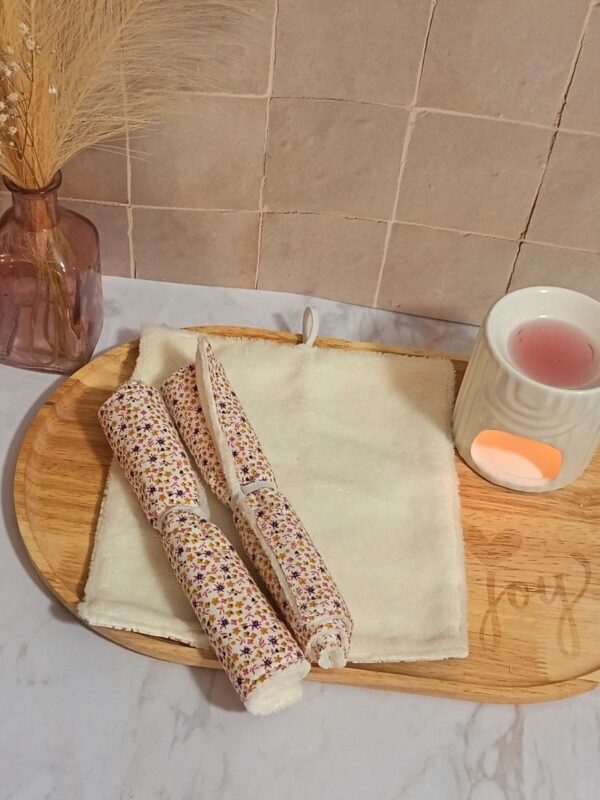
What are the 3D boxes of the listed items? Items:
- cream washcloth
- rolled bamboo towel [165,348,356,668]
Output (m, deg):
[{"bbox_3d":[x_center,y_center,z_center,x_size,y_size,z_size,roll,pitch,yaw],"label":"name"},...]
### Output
[{"bbox_3d":[-0.008,0.053,0.778,0.245,0.014,0.258,6,49,-1],"label":"cream washcloth"},{"bbox_3d":[-0.030,0.064,0.733,0.040,0.050,0.240,-18,53,-20],"label":"rolled bamboo towel"}]

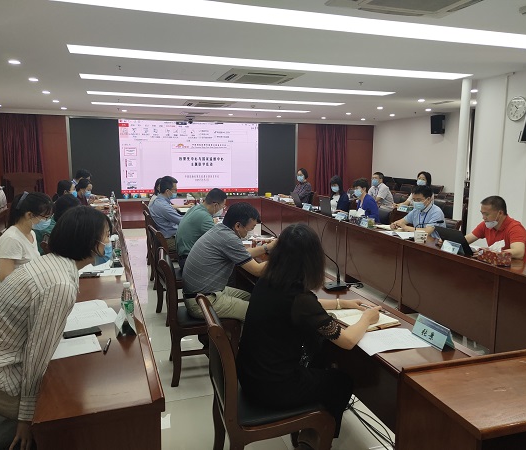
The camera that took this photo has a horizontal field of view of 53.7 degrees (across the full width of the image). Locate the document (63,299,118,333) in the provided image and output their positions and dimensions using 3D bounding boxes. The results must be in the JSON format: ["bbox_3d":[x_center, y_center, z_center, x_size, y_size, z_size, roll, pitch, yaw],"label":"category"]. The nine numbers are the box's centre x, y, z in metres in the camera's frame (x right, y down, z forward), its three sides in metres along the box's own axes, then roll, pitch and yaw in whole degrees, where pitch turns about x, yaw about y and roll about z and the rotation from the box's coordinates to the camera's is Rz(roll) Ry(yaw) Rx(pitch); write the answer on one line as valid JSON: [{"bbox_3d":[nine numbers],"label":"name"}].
[{"bbox_3d":[-0.923,0.456,2.675,0.280,0.015,0.420,-3,9,-27],"label":"document"}]

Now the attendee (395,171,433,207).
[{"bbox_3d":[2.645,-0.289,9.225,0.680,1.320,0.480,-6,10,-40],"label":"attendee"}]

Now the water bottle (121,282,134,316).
[{"bbox_3d":[-0.649,0.381,2.493,0.064,0.222,0.064,-1,8,-16],"label":"water bottle"}]

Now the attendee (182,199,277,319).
[{"bbox_3d":[-0.209,0.457,3.793,0.760,1.240,0.520,-1,8,-16],"label":"attendee"}]

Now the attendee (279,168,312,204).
[{"bbox_3d":[0.631,-0.386,9.716,0.680,1.320,0.480,-5,10,-36],"label":"attendee"}]

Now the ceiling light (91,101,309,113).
[{"bbox_3d":[-1.285,-2.588,11.466,4.850,0.080,0.420,-1,8,-16],"label":"ceiling light"}]

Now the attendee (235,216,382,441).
[{"bbox_3d":[0.248,0.616,2.572,0.750,1.270,0.520,-2,8,-19],"label":"attendee"}]

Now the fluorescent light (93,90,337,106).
[{"bbox_3d":[-0.705,-2.313,9.520,4.800,0.080,0.420,-1,8,-16],"label":"fluorescent light"}]

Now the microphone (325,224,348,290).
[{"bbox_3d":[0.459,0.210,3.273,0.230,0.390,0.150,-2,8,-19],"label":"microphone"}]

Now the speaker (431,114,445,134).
[{"bbox_3d":[3.688,-2.118,11.015,0.240,0.390,0.230,7,10,36],"label":"speaker"}]

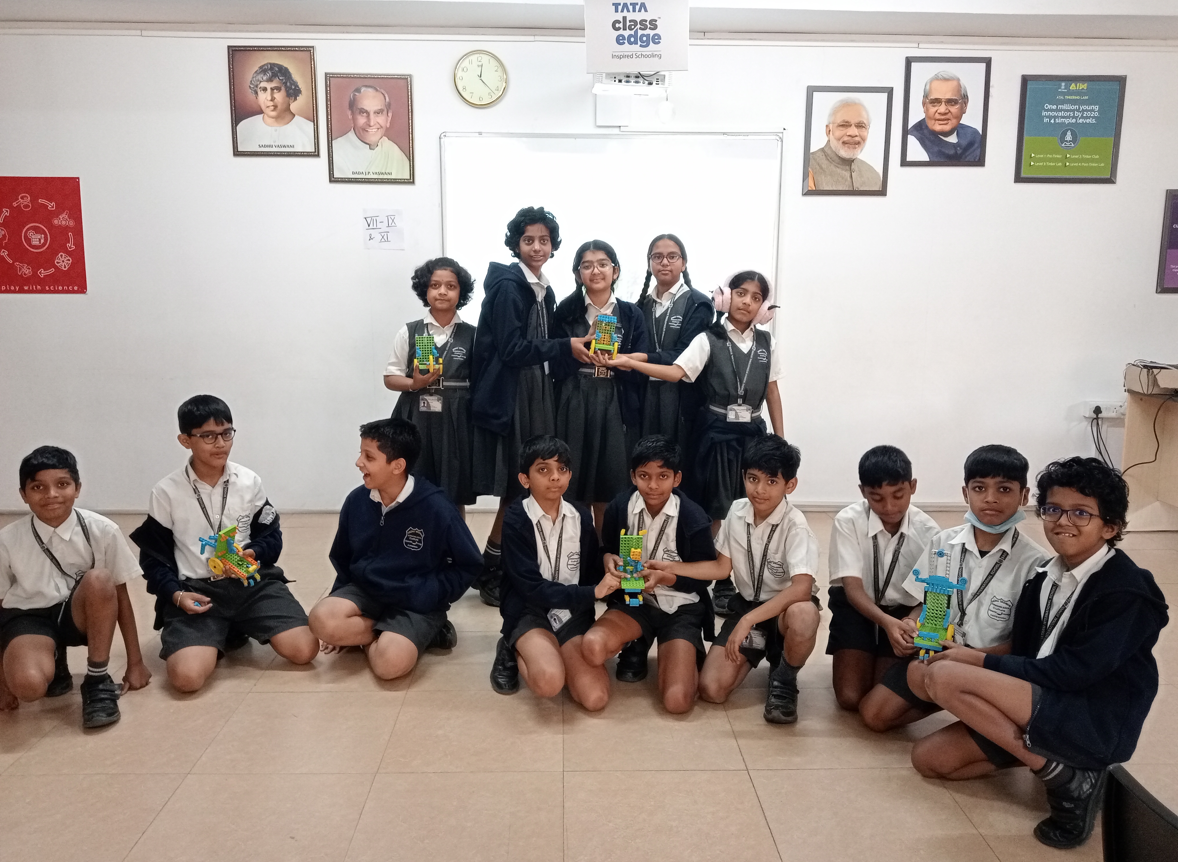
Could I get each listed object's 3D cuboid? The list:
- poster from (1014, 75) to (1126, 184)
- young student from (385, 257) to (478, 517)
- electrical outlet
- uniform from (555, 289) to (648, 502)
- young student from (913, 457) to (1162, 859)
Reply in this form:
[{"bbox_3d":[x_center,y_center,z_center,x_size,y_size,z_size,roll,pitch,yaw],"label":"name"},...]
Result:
[{"bbox_3d":[2.577,-1.613,5.111,0.565,0.553,0.030,0,10,-2],"label":"poster"},{"bbox_3d":[-0.629,0.003,3.901,0.380,1.410,0.320,0,10,-2],"label":"young student"},{"bbox_3d":[2.898,-0.117,5.353,0.250,0.100,0.055,0,10,-2],"label":"electrical outlet"},{"bbox_3d":[0.043,-0.125,3.856,0.400,0.875,0.310,0,10,-2],"label":"uniform"},{"bbox_3d":[1.159,0.517,2.462,0.690,0.900,0.430,-5,11,-27],"label":"young student"}]

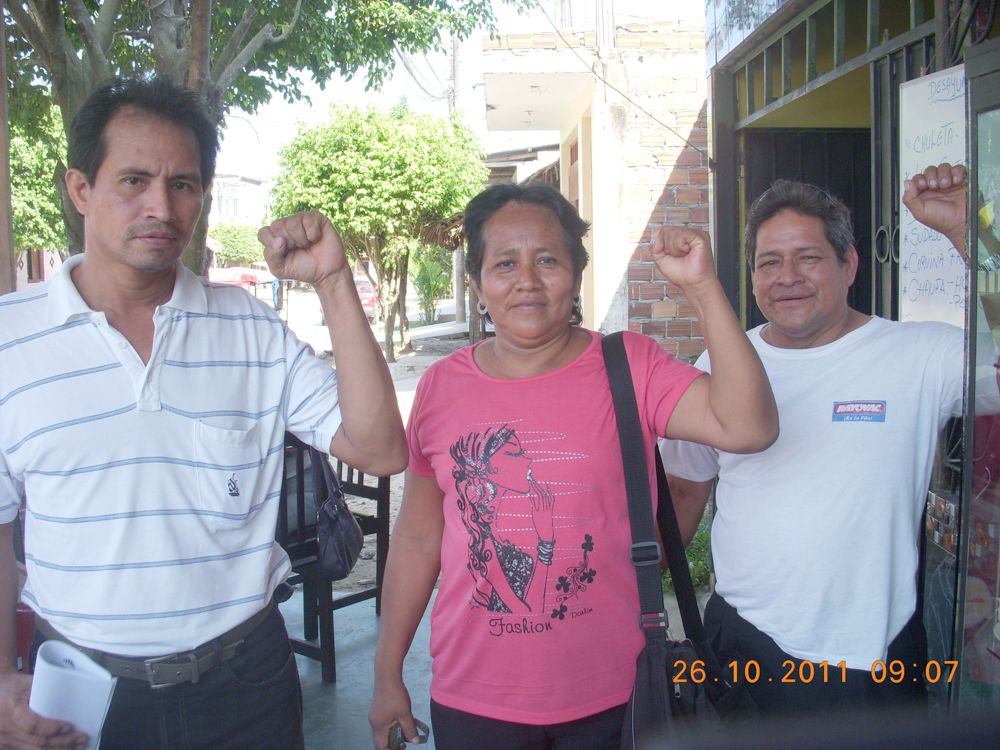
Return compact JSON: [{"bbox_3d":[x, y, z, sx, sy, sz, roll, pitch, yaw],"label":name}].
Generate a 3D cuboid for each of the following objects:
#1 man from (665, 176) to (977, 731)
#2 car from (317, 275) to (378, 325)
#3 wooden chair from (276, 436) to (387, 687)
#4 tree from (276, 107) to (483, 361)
[{"bbox_3d":[0.550,0.472,1.853,0.580,1.630,0.420,1,6,13],"label":"man"},{"bbox_3d":[-4.650,-2.368,34.430,1.670,1.460,4.100,0,5,-2],"label":"car"},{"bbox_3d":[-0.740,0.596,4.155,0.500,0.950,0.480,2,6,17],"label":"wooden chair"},{"bbox_3d":[-2.200,-2.496,19.451,3.600,4.500,3.400,0,5,0],"label":"tree"}]

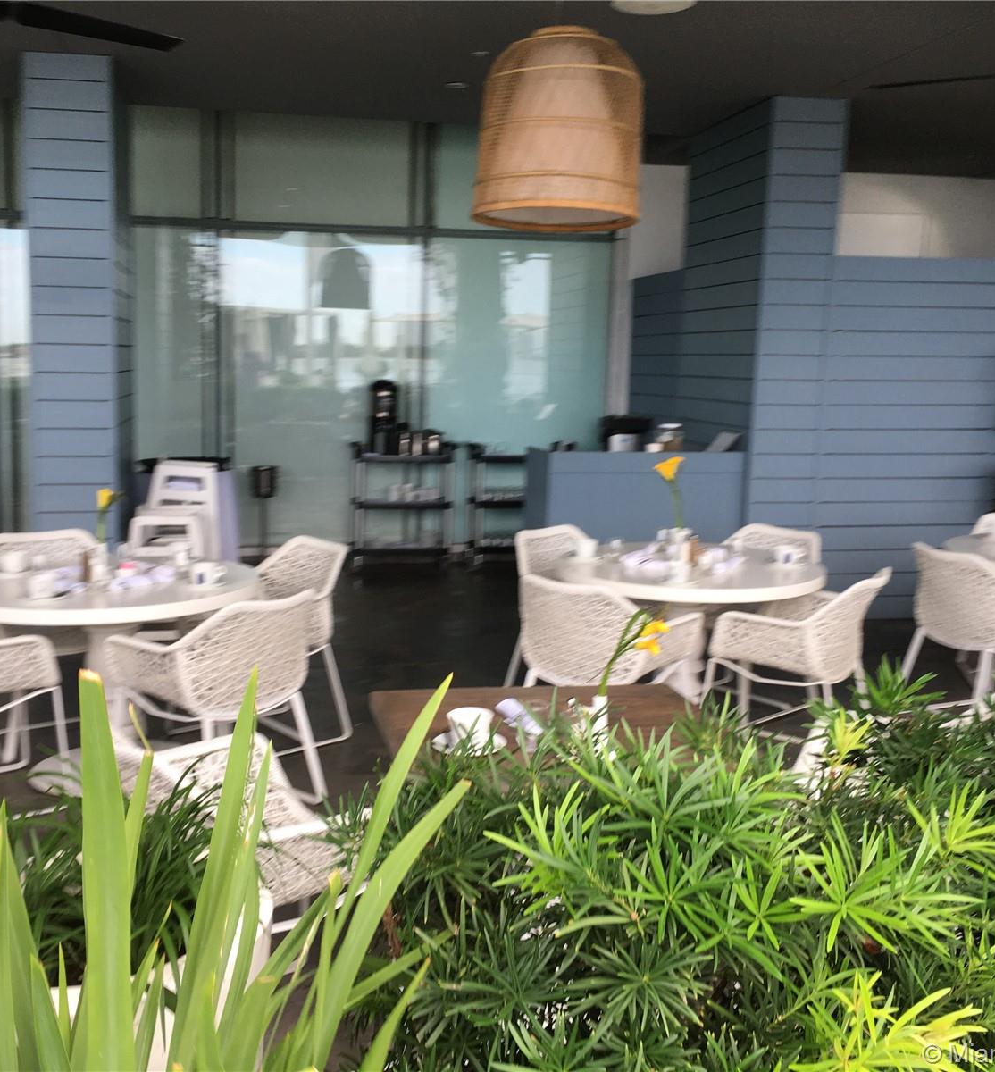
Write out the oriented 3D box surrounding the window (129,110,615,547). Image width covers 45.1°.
[{"bbox_3d":[-0.929,-1.574,9.521,3.821,3.344,0.120,-1,9,-11],"label":"window"}]

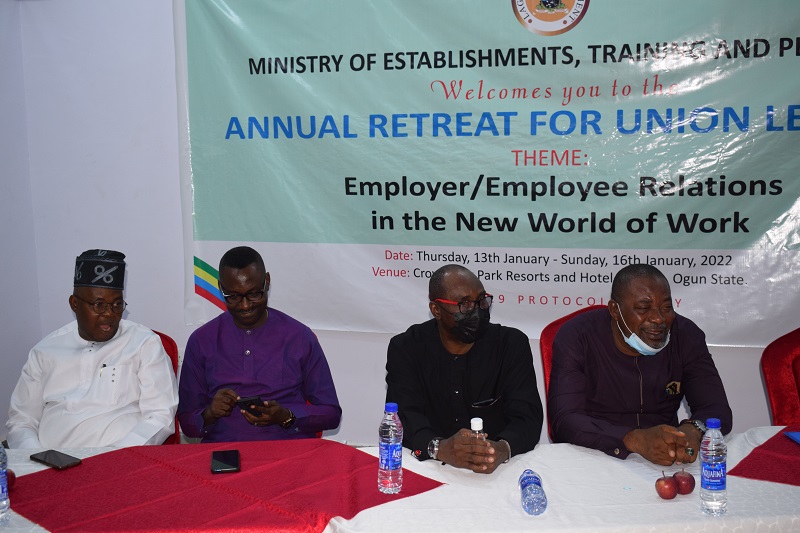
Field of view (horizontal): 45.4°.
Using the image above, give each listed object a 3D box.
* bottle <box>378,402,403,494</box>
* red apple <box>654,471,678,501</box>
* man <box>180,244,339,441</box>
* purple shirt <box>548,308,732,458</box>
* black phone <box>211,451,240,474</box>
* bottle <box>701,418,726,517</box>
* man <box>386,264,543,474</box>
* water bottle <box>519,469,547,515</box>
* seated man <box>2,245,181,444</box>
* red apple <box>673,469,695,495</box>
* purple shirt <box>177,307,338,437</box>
[{"bbox_3d":[-0.025,0.471,2.484,0.063,0.230,0.063,-1,7,0],"label":"bottle"},{"bbox_3d":[0.678,0.556,2.423,0.057,0.062,0.057,-1,7,0],"label":"red apple"},{"bbox_3d":[-0.443,0.627,2.961,0.515,1.310,0.680,0,7,2],"label":"man"},{"bbox_3d":[0.727,0.431,2.921,0.543,0.600,0.430,0,7,2],"label":"purple shirt"},{"bbox_3d":[-0.496,0.556,2.726,0.078,0.009,0.163,-2,7,-10],"label":"black phone"},{"bbox_3d":[0.765,0.484,2.317,0.063,0.230,0.063,-1,7,0],"label":"bottle"},{"bbox_3d":[0.200,0.648,2.862,0.475,1.280,0.680,0,7,5],"label":"man"},{"bbox_3d":[0.336,0.557,2.440,0.063,0.063,0.230,0,7,3],"label":"water bottle"},{"bbox_3d":[-0.974,0.632,2.961,0.547,1.310,0.680,0,7,1],"label":"seated man"},{"bbox_3d":[0.730,0.553,2.449,0.057,0.062,0.057,-1,7,0],"label":"red apple"},{"bbox_3d":[-0.445,0.445,3.059,0.505,0.620,0.400,0,7,2],"label":"purple shirt"}]

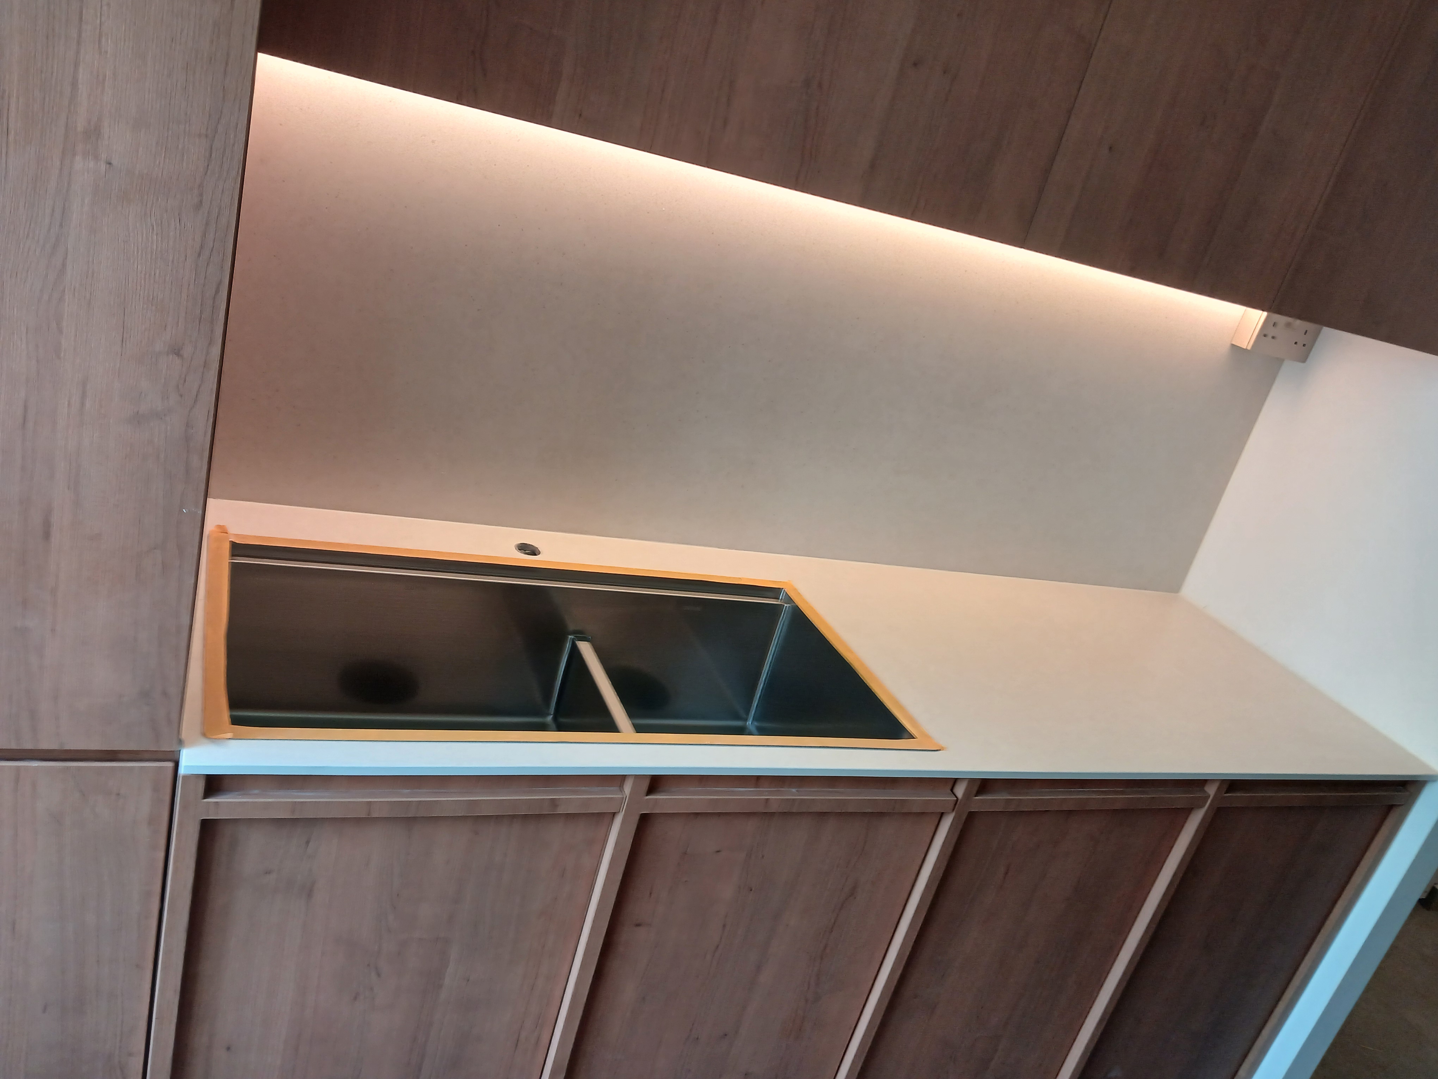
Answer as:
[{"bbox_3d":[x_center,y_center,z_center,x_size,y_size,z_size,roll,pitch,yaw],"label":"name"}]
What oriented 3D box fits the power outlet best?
[{"bbox_3d":[1.014,-0.378,2.031,0.147,0.085,0.046,6,23,-25],"label":"power outlet"}]

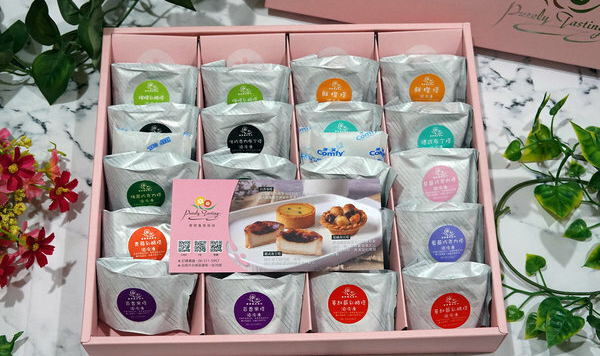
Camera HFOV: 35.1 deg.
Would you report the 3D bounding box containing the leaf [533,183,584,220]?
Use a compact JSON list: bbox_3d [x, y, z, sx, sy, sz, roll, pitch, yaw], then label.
[{"bbox_3d":[0.277,0.025,1.014,0.050,0.011,0.038,-12,95,-6],"label":"leaf"}]

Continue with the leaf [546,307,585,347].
[{"bbox_3d":[0.256,0.150,0.932,0.035,0.010,0.042,32,84,13],"label":"leaf"}]

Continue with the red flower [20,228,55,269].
[{"bbox_3d":[-0.261,0.070,0.942,0.038,0.015,0.040,0,100,-41],"label":"red flower"}]

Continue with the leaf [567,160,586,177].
[{"bbox_3d":[0.296,-0.011,1.017,0.019,0.006,0.020,-10,66,-5],"label":"leaf"}]

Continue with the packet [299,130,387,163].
[{"bbox_3d":[0.045,-0.022,1.002,0.094,0.011,0.054,-1,105,-1],"label":"packet"}]

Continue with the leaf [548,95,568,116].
[{"bbox_3d":[0.279,-0.079,1.024,0.005,0.013,0.029,33,100,-24],"label":"leaf"}]

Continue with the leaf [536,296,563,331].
[{"bbox_3d":[0.253,0.141,0.966,0.040,0.010,0.034,-45,74,-9],"label":"leaf"}]

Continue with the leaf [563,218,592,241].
[{"bbox_3d":[0.289,0.057,0.995,0.031,0.008,0.024,-18,67,-9],"label":"leaf"}]

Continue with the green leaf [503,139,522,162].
[{"bbox_3d":[0.226,-0.028,1.011,0.023,0.006,0.023,-19,67,2],"label":"green leaf"}]

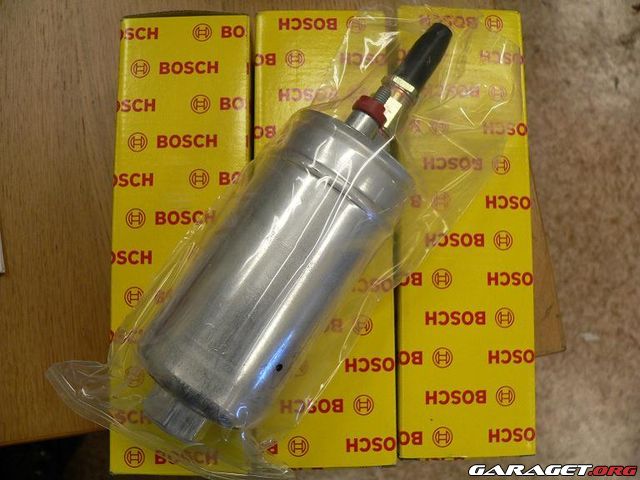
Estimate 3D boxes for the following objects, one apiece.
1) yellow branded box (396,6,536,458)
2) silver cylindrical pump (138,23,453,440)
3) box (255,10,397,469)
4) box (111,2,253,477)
[{"bbox_3d":[0.069,-0.004,0.359,0.065,0.065,0.222,1,83,-2],"label":"yellow branded box"},{"bbox_3d":[-0.005,-0.011,0.294,0.061,0.061,0.216,34,83,2],"label":"silver cylindrical pump"},{"bbox_3d":[0.001,-0.001,0.356,0.065,0.065,0.222,-1,83,-2],"label":"box"},{"bbox_3d":[-0.067,0.002,0.353,0.065,0.065,0.222,-1,83,-2],"label":"box"}]

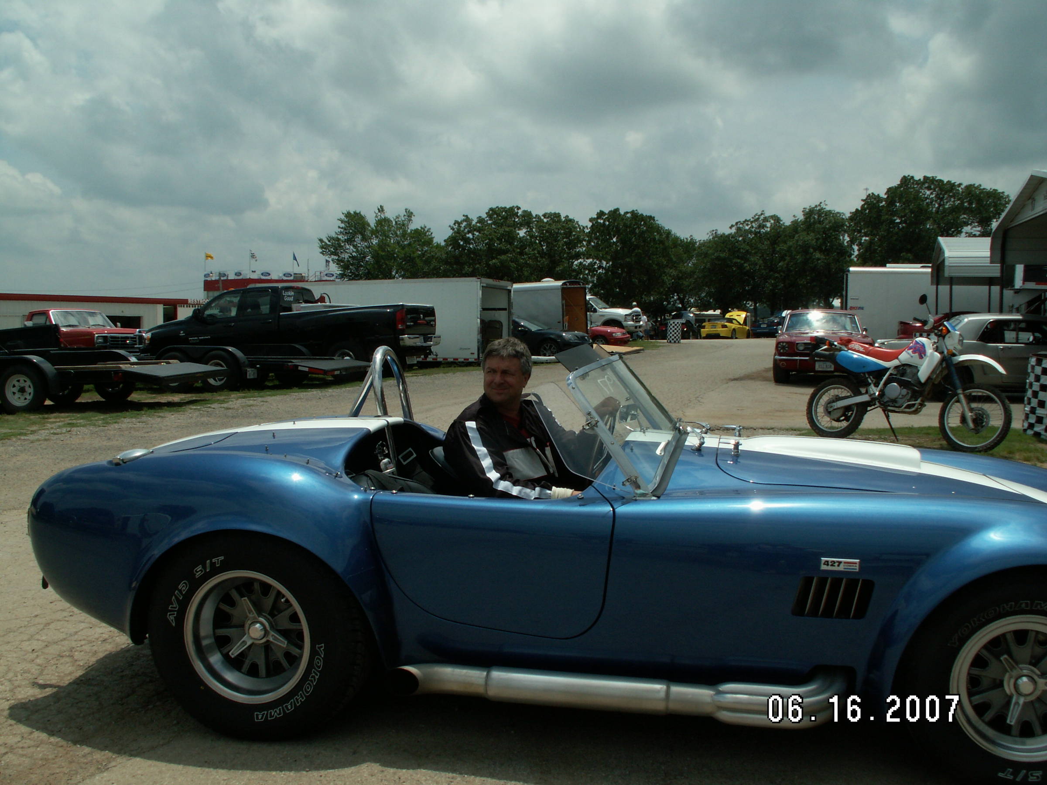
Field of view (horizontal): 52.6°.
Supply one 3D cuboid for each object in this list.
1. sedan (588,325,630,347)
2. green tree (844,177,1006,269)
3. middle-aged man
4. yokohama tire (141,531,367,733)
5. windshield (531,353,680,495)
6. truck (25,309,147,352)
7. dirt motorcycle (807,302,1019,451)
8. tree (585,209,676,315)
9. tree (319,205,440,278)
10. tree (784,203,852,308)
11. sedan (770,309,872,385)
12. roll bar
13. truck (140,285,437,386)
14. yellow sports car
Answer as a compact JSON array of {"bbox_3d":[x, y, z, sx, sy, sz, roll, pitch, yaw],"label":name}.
[{"bbox_3d":[1.980,-2.506,41.600,4.400,1.340,1.700,3,5,22],"label":"sedan"},{"bbox_3d":[23.833,-7.896,62.000,9.500,9.700,9.000,1,4,0],"label":"green tree"},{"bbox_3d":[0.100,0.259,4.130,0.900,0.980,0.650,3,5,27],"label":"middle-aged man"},{"bbox_3d":[-0.830,0.745,3.370,0.690,0.690,0.280,2,5,11],"label":"yokohama tire"},{"bbox_3d":[0.326,0.070,3.936,0.500,0.420,1.250,0,5,7],"label":"windshield"},{"bbox_3d":[-12.130,-1.310,27.870,5.150,1.780,1.980,3,5,30],"label":"truck"},{"bbox_3d":[3.940,-0.177,10.980,2.170,1.460,0.830,4,6,39],"label":"dirt motorcycle"},{"bbox_3d":[7.563,-8.664,75.000,6.600,8.693,6.600,0,5,0],"label":"tree"},{"bbox_3d":[-8.408,-7.377,62.000,7.600,7.800,7.200,1,4,0],"label":"tree"},{"bbox_3d":[21.170,-9.043,76.000,5.200,9.102,5.200,0,5,0],"label":"tree"},{"bbox_3d":[5.773,-0.985,20.382,1.750,1.300,4.600,1,5,15],"label":"sedan"},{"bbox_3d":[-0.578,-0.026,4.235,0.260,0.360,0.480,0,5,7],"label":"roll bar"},{"bbox_3d":[-5.064,-1.240,22.492,6.300,1.950,2.300,-1,4,16],"label":"truck"},{"bbox_3d":[12.643,-4.062,65.937,1.860,1.480,4.650,3,6,31],"label":"yellow sports car"}]

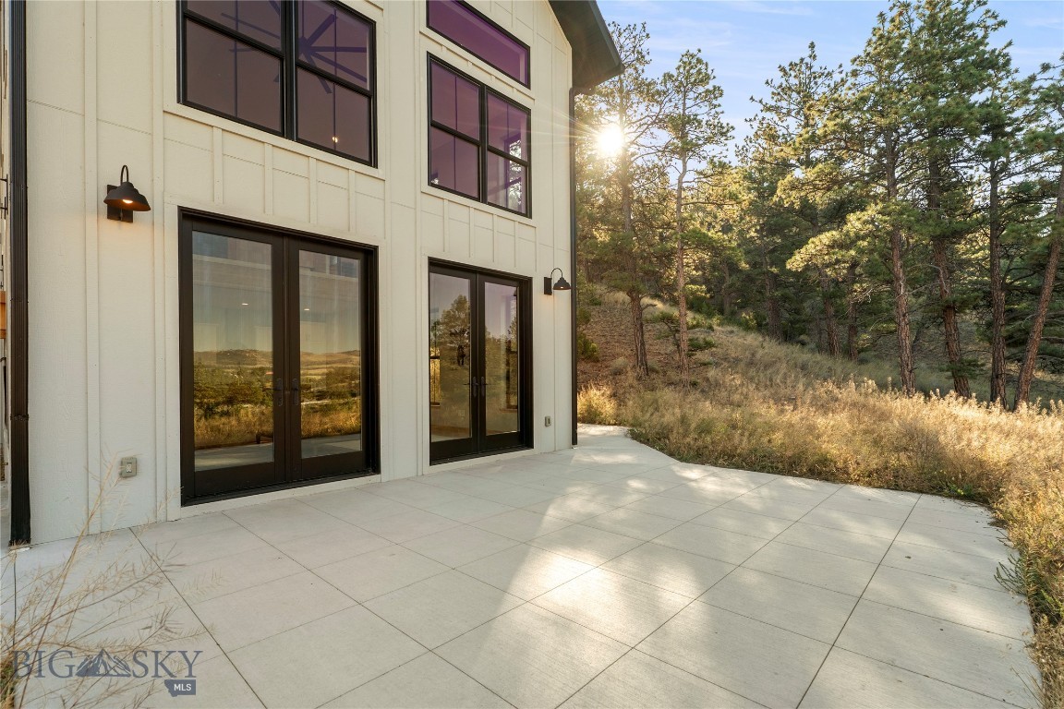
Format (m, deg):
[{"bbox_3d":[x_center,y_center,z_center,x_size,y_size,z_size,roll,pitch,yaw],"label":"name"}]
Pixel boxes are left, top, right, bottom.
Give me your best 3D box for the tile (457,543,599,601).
[{"bbox_3d":[-0.038,1.322,2.867,0.621,0.050,0.599,-3,-4,44],"label":"tile"}]

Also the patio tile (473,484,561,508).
[{"bbox_3d":[-0.116,1.417,4.631,0.629,0.040,0.609,-3,-4,43],"label":"patio tile"}]

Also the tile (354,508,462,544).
[{"bbox_3d":[-0.934,1.368,3.726,0.621,0.050,0.599,-3,-4,44],"label":"tile"}]

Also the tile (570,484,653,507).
[{"bbox_3d":[0.757,1.395,4.593,0.621,0.050,0.599,-3,-4,44],"label":"tile"}]

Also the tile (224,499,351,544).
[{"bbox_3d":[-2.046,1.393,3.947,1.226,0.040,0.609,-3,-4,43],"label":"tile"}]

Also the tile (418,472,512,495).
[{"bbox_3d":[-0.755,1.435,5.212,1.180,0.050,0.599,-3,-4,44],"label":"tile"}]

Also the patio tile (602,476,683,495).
[{"bbox_3d":[1.172,1.412,5.024,0.621,0.050,0.599,-3,-4,44],"label":"patio tile"}]

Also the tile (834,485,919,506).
[{"bbox_3d":[3.383,1.395,4.665,0.629,0.040,0.609,-3,-4,43],"label":"tile"}]

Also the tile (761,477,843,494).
[{"bbox_3d":[2.927,1.421,5.097,0.629,0.040,0.609,-3,-4,43],"label":"tile"}]

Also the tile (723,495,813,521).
[{"bbox_3d":[2.068,1.366,4.166,0.621,0.050,0.599,-3,-4,44],"label":"tile"}]

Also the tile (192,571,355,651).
[{"bbox_3d":[-1.338,1.309,2.436,0.629,0.040,0.609,-3,-4,43],"label":"tile"}]

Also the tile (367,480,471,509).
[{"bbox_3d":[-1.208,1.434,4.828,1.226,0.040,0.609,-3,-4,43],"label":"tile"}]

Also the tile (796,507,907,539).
[{"bbox_3d":[2.544,1.354,3.783,0.629,0.040,0.609,-3,-4,43],"label":"tile"}]

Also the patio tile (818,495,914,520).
[{"bbox_3d":[2.931,1.359,4.168,0.621,0.050,0.599,-3,-4,44],"label":"patio tile"}]

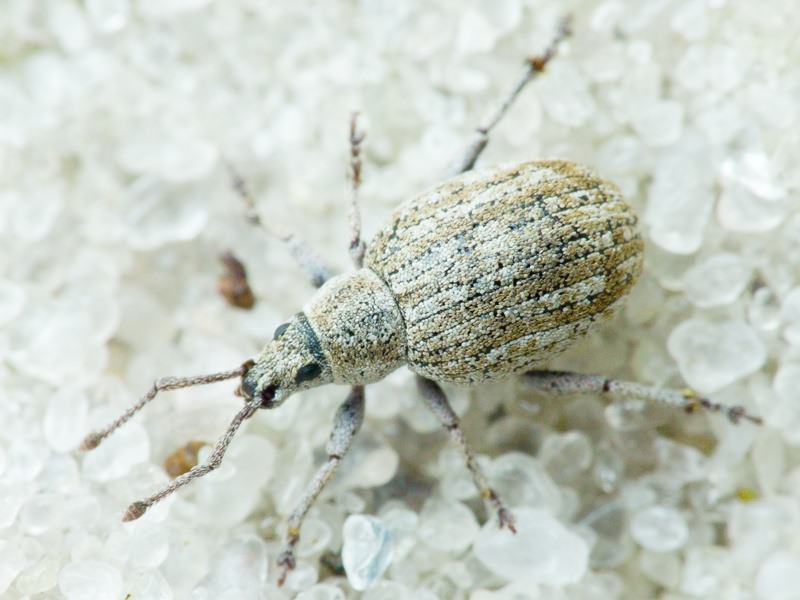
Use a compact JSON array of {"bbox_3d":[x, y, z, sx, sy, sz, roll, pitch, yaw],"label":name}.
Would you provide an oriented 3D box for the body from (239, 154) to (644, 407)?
[{"bbox_3d":[0.001,0.000,0.040,0.006,0.003,0.003,-24,72,-5],"label":"body"}]

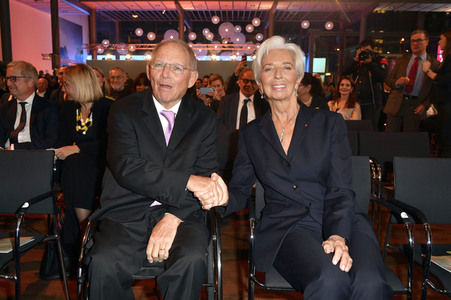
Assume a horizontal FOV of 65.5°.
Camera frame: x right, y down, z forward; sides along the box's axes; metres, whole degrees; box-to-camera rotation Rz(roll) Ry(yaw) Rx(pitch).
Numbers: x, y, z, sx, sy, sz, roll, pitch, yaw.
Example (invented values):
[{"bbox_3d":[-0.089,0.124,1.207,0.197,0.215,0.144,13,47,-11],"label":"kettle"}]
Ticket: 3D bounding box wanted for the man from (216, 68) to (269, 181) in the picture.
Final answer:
[{"bbox_3d":[0.180,-0.013,2.989,0.550,1.360,0.700,0,10,0],"label":"man"}]

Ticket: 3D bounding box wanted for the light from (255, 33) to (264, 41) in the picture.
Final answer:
[{"bbox_3d":[2.110,-6.901,21.500,0.460,0.460,0.460,1,10,0],"label":"light"}]

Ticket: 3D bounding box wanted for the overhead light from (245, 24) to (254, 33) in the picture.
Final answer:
[{"bbox_3d":[0.959,-4.853,14.000,0.345,0.345,0.345,0,10,0],"label":"overhead light"}]

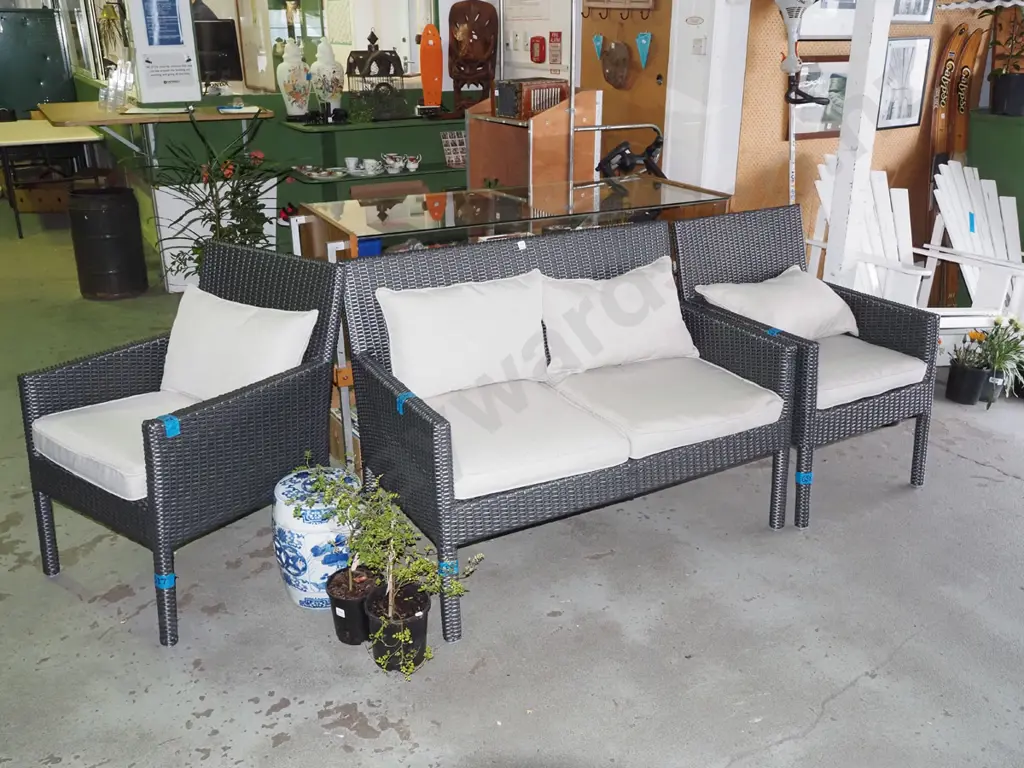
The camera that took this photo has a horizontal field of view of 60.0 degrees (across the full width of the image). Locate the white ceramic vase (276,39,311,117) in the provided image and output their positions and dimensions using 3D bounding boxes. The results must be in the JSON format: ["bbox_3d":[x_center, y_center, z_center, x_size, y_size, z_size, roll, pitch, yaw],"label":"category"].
[{"bbox_3d":[-1.377,-1.925,5.585,0.208,0.470,0.208,-5,21,-12],"label":"white ceramic vase"}]

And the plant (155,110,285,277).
[{"bbox_3d":[-1.229,-0.532,3.894,0.570,1.220,0.520,-7,22,-17],"label":"plant"}]

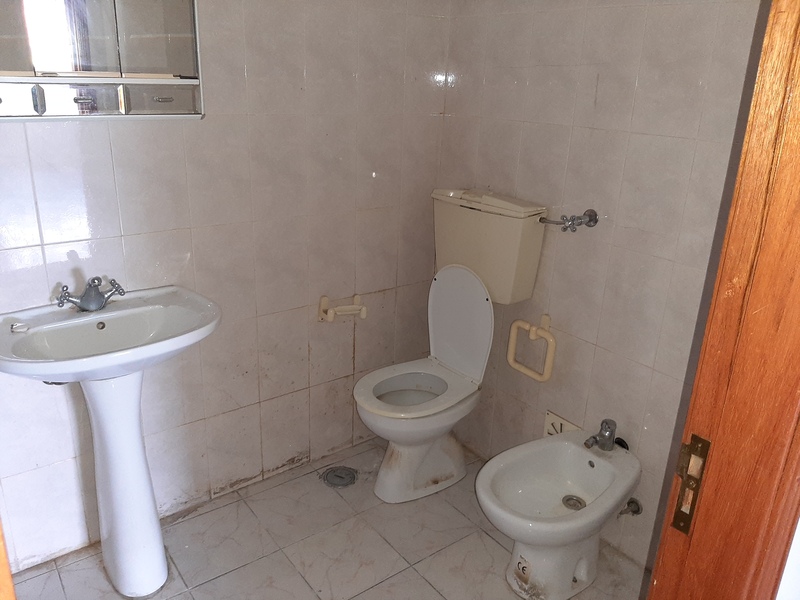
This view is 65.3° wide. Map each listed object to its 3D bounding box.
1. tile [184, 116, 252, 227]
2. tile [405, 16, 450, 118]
[{"bbox_3d":[-0.555,-0.394,1.917,0.200,0.330,0.010,-13,25,-36],"label":"tile"},{"bbox_3d":[0.096,-0.853,2.282,0.201,0.333,0.010,-12,24,-35],"label":"tile"}]

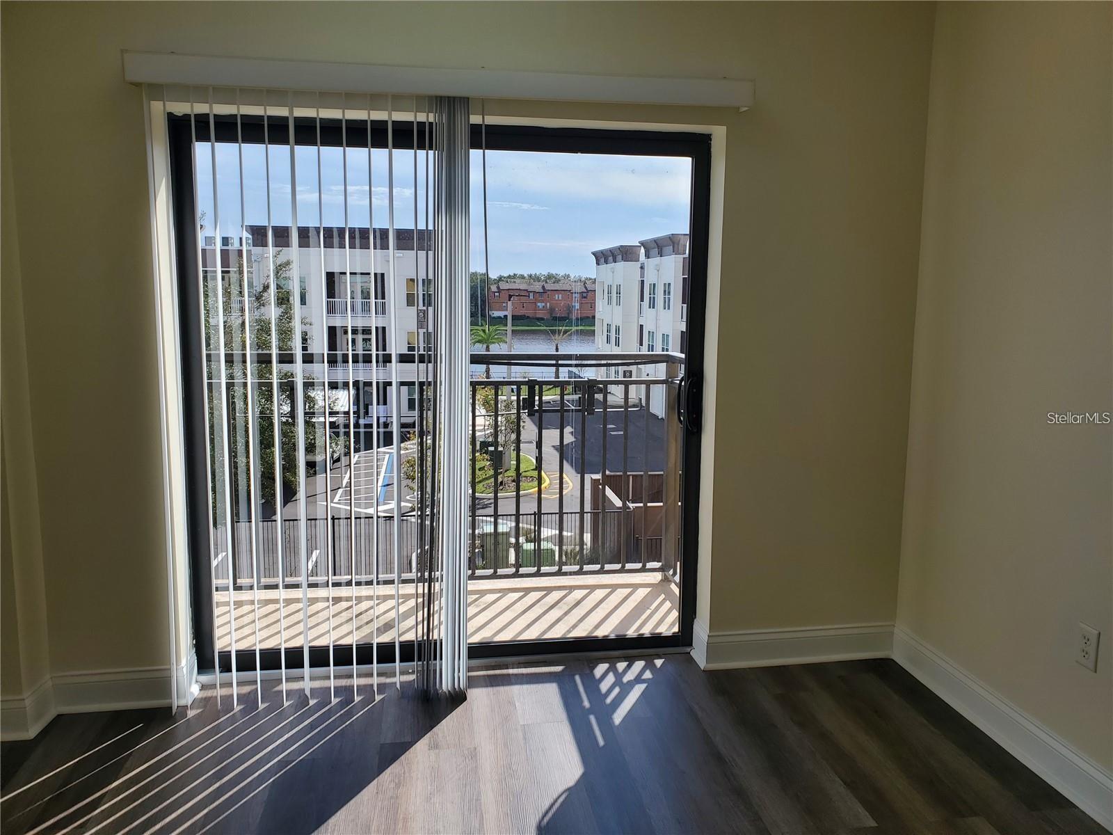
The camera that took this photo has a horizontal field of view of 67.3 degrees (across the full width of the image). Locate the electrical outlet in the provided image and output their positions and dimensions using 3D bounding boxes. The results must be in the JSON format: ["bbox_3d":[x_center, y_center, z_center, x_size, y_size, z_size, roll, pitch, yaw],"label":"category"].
[{"bbox_3d":[1.484,0.642,2.338,0.007,0.119,0.074,-1,8,-8],"label":"electrical outlet"}]

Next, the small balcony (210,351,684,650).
[{"bbox_3d":[-0.518,0.326,3.851,2.430,1.215,1.110,-1,8,-8],"label":"small balcony"}]

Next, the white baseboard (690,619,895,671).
[{"bbox_3d":[0.942,0.882,3.347,0.790,0.150,0.200,-1,8,-8],"label":"white baseboard"}]

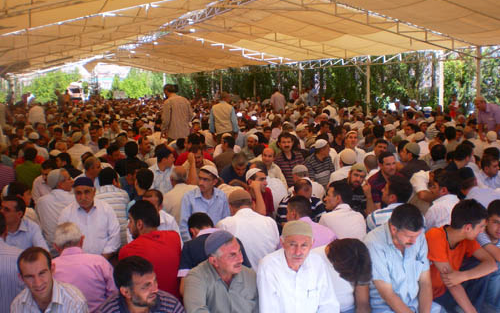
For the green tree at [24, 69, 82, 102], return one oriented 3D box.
[{"bbox_3d":[-18.710,-6.347,52.000,5.600,4.000,4.800,0,7,0],"label":"green tree"}]

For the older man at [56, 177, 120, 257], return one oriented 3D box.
[{"bbox_3d":[-1.260,0.652,4.364,0.580,0.950,0.720,-2,8,-8],"label":"older man"}]

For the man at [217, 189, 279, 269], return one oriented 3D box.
[{"bbox_3d":[-0.036,0.677,4.275,0.580,0.900,0.720,-3,8,-12],"label":"man"}]

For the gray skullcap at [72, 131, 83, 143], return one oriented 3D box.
[{"bbox_3d":[-2.891,-0.318,9.200,0.190,0.120,0.170,-33,15,-32],"label":"gray skullcap"}]

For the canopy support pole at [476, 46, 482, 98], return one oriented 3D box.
[{"bbox_3d":[5.453,-1.414,13.155,0.100,2.450,0.100,2,8,24],"label":"canopy support pole"}]

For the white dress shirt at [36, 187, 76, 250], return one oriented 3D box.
[{"bbox_3d":[-1.631,0.551,4.650,0.480,0.560,0.320,6,9,40],"label":"white dress shirt"}]

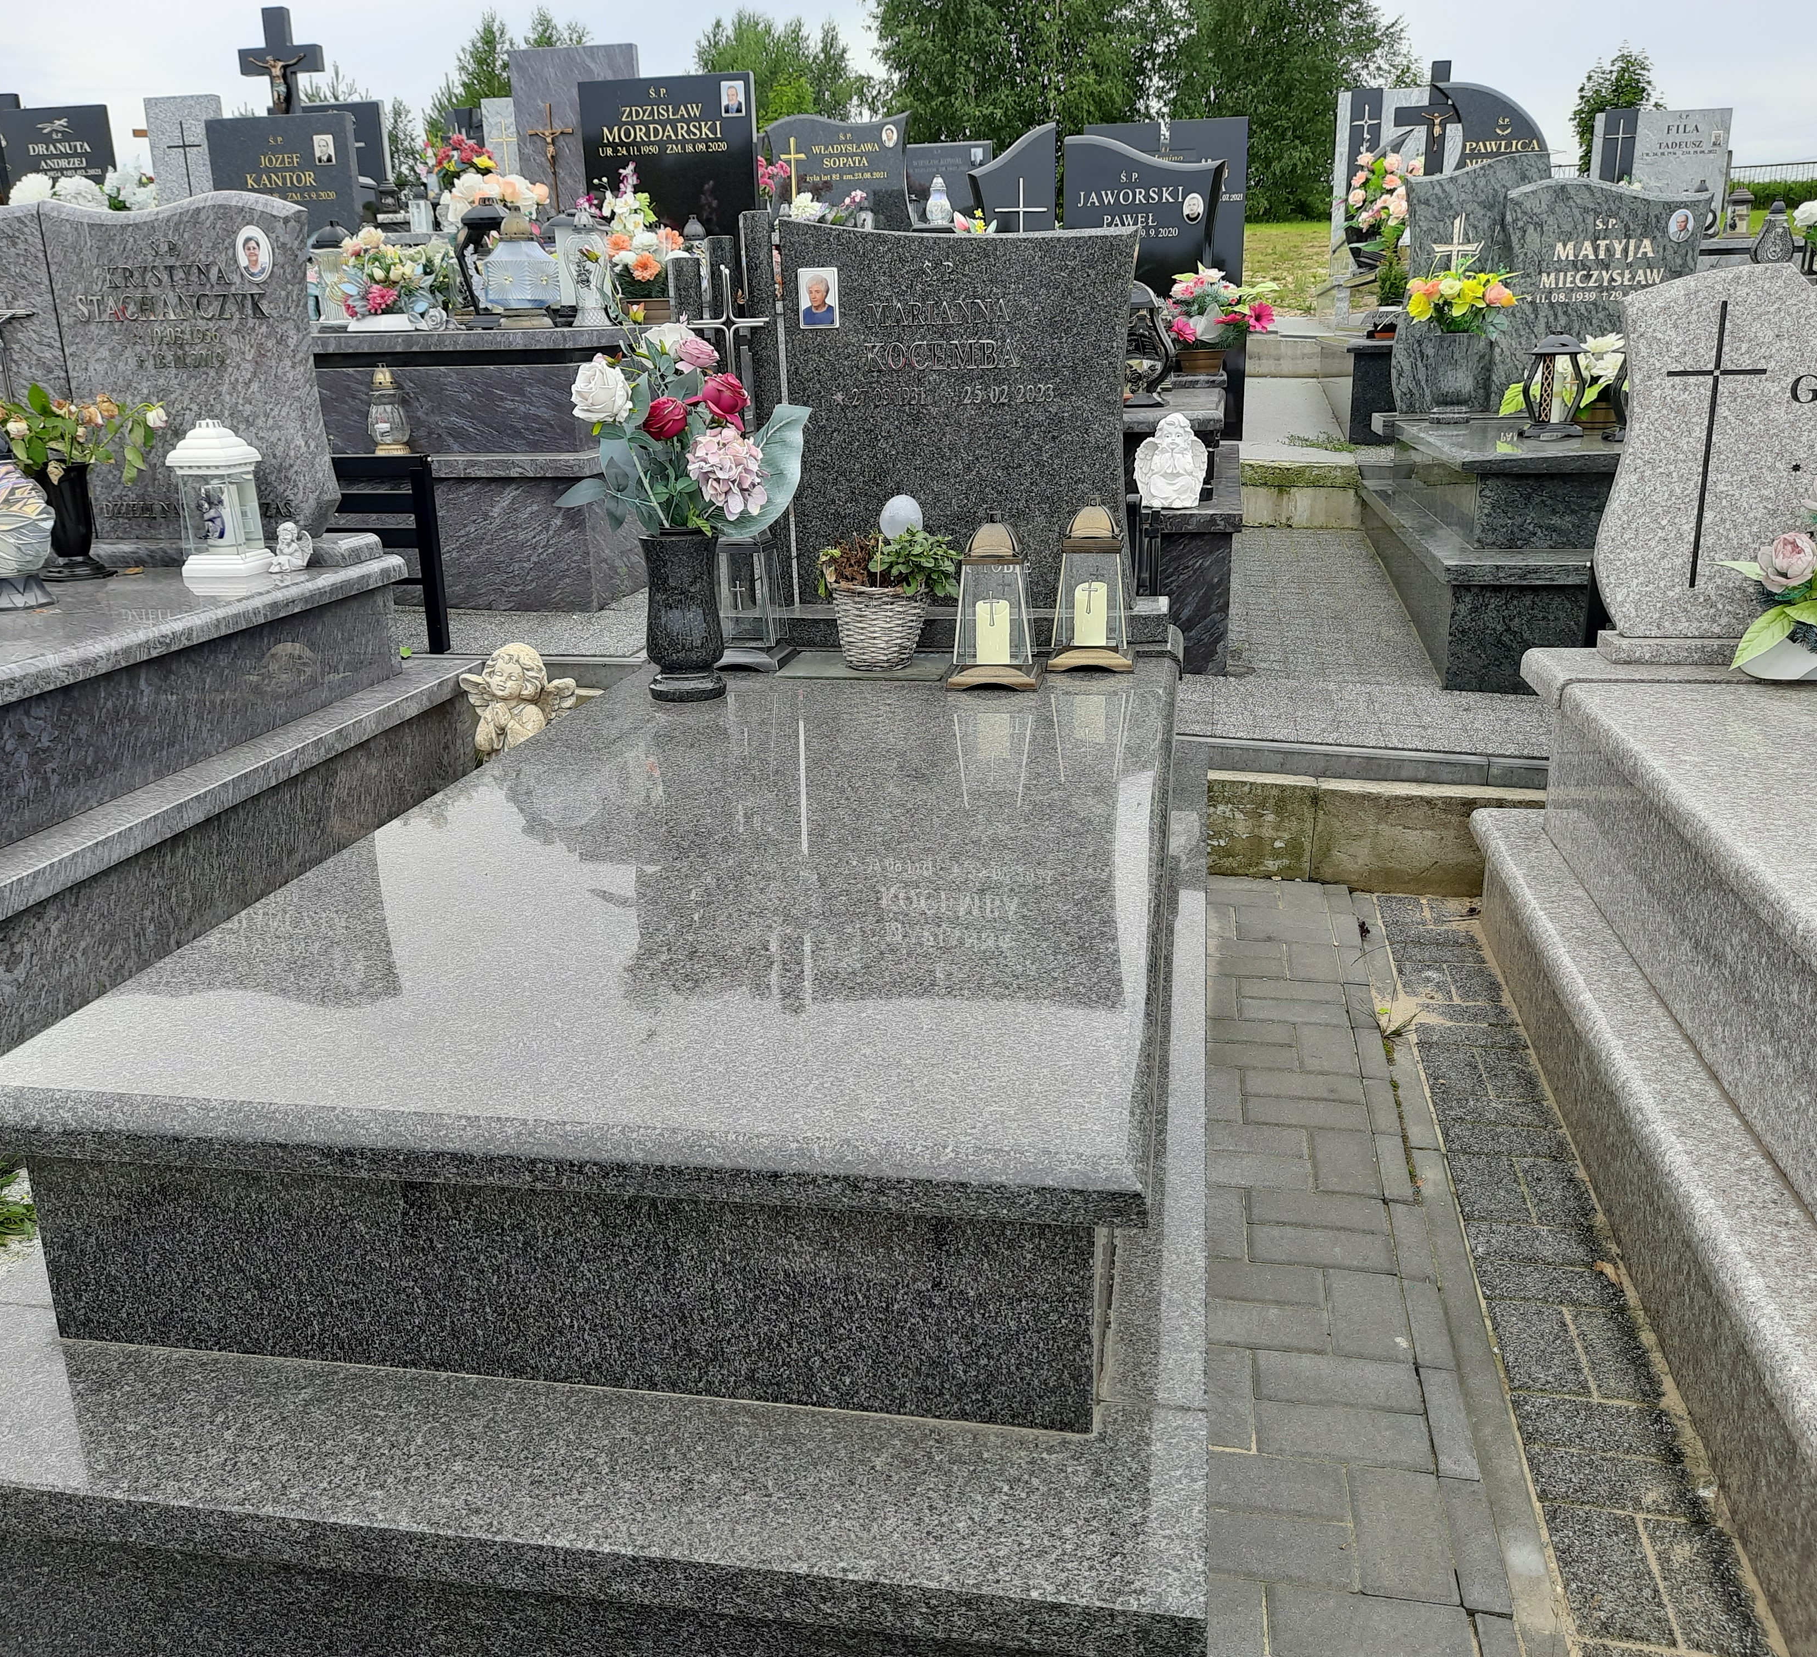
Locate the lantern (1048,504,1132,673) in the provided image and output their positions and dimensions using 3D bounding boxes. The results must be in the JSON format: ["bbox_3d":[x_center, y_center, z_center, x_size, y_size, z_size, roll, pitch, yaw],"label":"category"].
[{"bbox_3d":[0.357,-0.474,3.104,0.165,0.310,0.165,2,17,10],"label":"lantern"}]

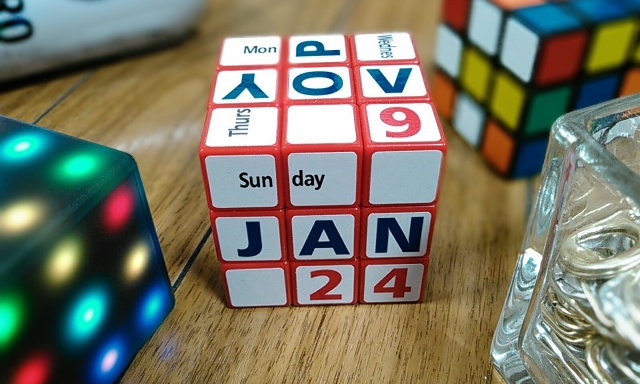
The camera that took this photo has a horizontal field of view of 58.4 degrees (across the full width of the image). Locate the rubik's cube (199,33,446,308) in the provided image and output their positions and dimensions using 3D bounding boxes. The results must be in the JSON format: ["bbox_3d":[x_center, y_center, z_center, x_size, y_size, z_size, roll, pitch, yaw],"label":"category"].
[{"bbox_3d":[0.001,-0.007,0.170,0.057,0.057,0.057,-1,41,-1],"label":"rubik's cube"}]

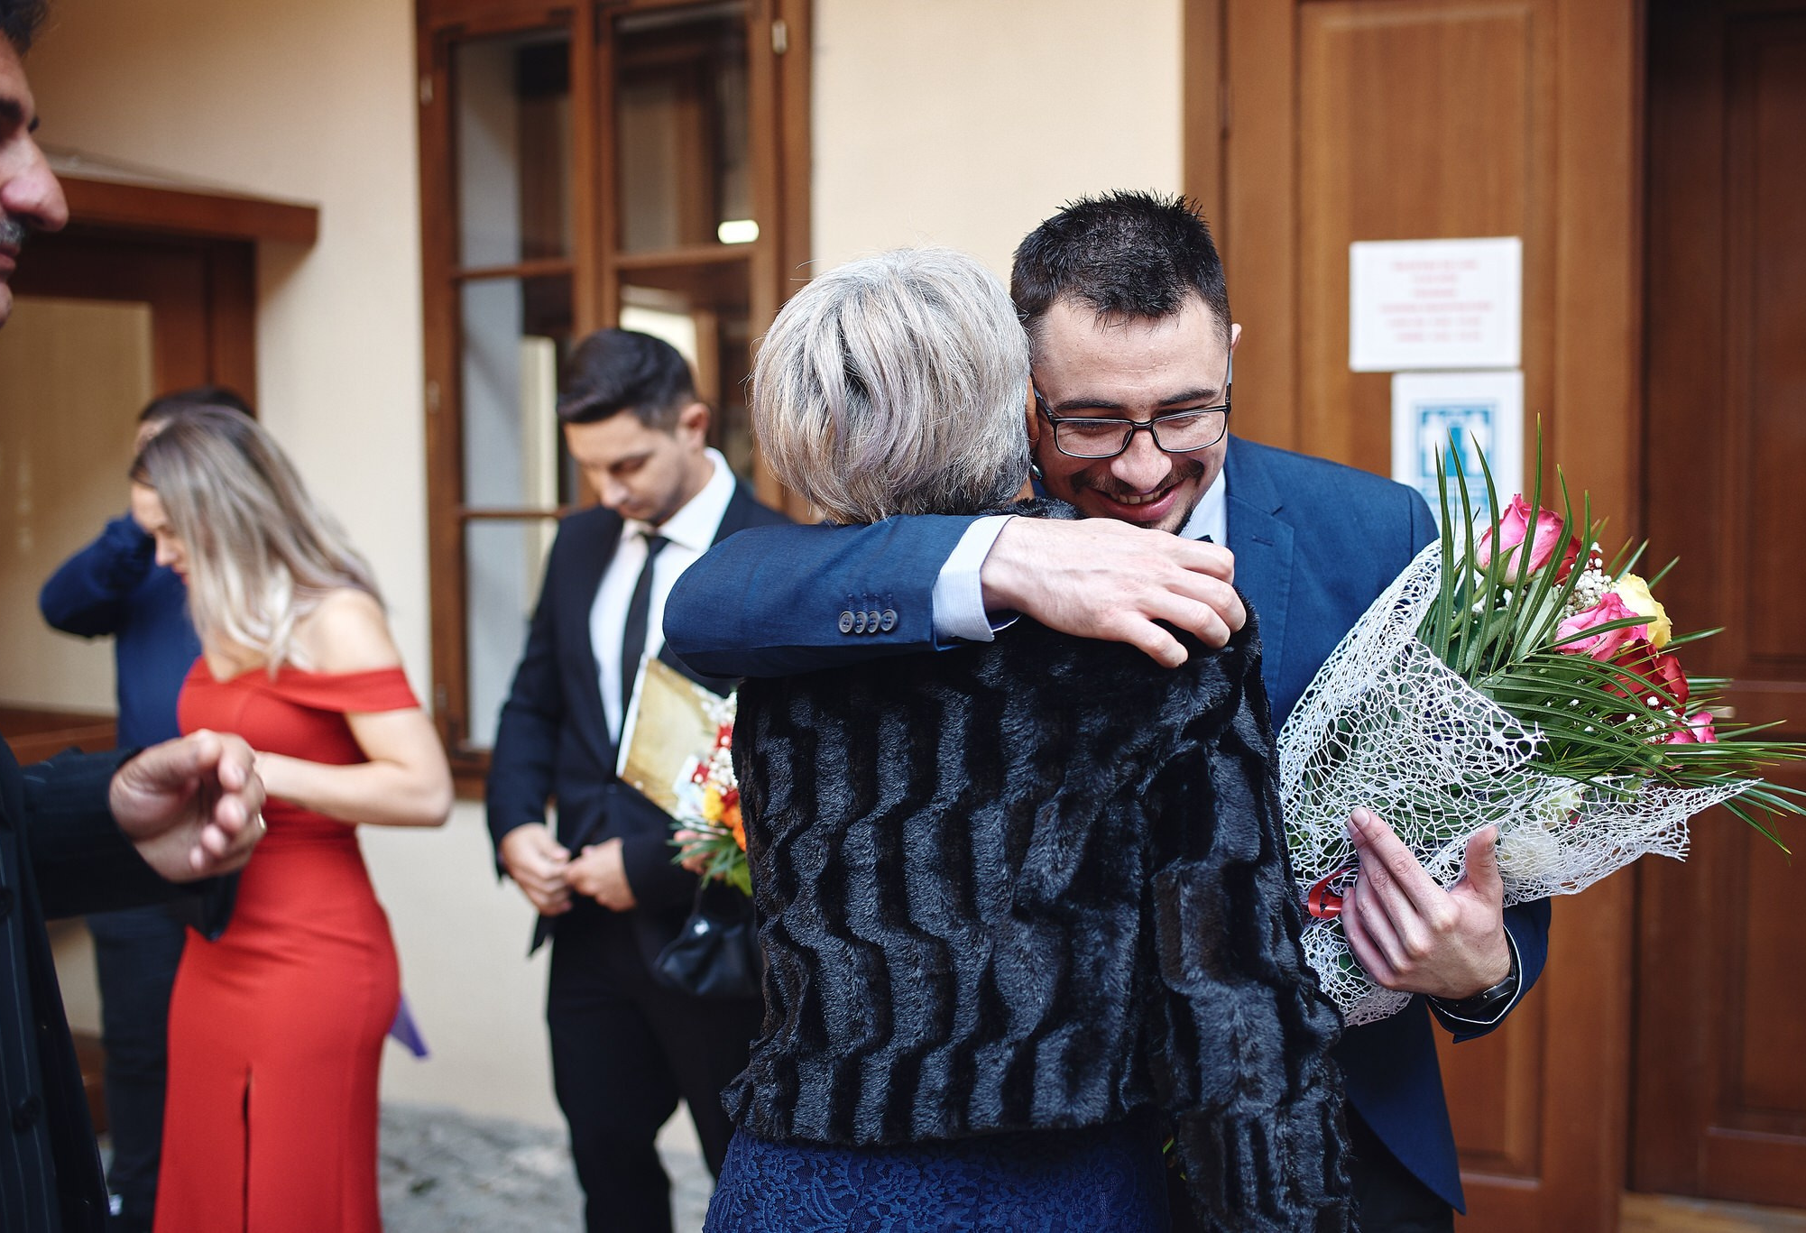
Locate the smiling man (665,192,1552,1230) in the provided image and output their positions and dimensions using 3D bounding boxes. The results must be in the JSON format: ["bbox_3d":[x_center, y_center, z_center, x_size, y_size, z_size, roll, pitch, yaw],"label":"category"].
[{"bbox_3d":[0.185,0.525,1.540,0.680,1.710,0.600,0,4,12],"label":"smiling man"}]

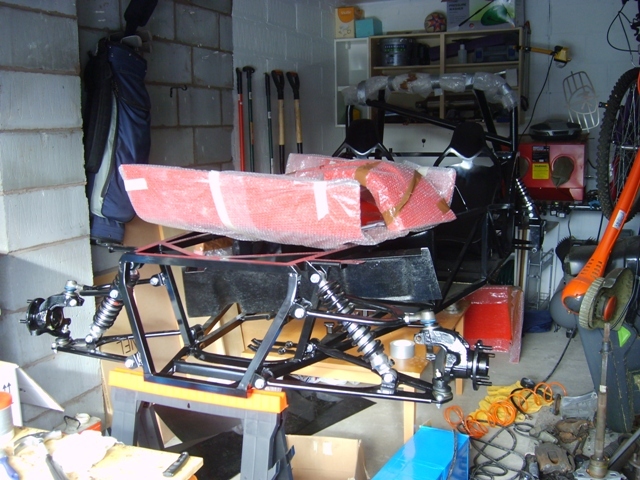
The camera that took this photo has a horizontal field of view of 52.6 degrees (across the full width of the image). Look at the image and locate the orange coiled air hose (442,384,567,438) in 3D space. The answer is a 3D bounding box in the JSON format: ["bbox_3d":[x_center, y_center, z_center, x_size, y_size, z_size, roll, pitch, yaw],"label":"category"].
[{"bbox_3d":[0.979,0.863,3.322,0.690,0.090,0.250,-5,11,-24],"label":"orange coiled air hose"}]

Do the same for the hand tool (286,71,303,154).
[{"bbox_3d":[-0.164,-0.680,4.724,0.100,1.050,0.180,4,11,23],"label":"hand tool"}]

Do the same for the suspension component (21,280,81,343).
[{"bbox_3d":[-0.913,0.241,2.219,0.220,0.215,0.150,4,11,23],"label":"suspension component"}]

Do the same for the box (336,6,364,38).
[{"bbox_3d":[0.261,-1.833,5.508,0.170,0.255,0.200,4,11,23],"label":"box"}]

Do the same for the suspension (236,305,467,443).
[{"bbox_3d":[0.114,0.288,1.725,0.540,0.290,0.320,4,11,23],"label":"suspension"}]

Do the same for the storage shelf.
[{"bbox_3d":[0.892,-1.311,5.329,1.520,0.720,0.300,4,11,23],"label":"storage shelf"}]

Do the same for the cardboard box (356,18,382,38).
[{"bbox_3d":[0.417,-1.764,5.452,0.155,0.145,0.220,4,11,23],"label":"cardboard box"}]

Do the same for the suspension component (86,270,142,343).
[{"bbox_3d":[-0.669,0.202,2.058,0.070,0.350,0.070,41,24,12],"label":"suspension component"}]

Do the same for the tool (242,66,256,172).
[{"bbox_3d":[-0.429,-0.594,4.125,0.090,1.000,0.170,4,11,23],"label":"tool"}]

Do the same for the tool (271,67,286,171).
[{"bbox_3d":[-0.260,-0.635,4.508,0.100,1.050,0.180,4,11,23],"label":"tool"}]

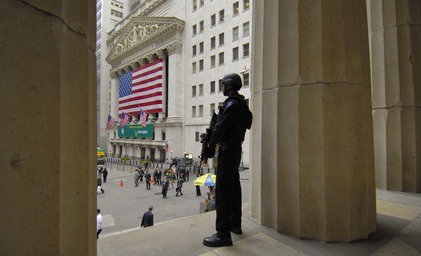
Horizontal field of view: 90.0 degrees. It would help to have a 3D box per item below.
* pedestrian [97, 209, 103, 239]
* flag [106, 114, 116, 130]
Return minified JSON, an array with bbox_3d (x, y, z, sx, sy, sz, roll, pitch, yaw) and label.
[{"bbox_3d":[-5.424,4.771,10.043,0.500,1.750,0.500,0,-2,13],"label":"pedestrian"},{"bbox_3d":[-28.274,-1.427,60.000,0.500,4.300,1.750,-1,-2,44],"label":"flag"}]

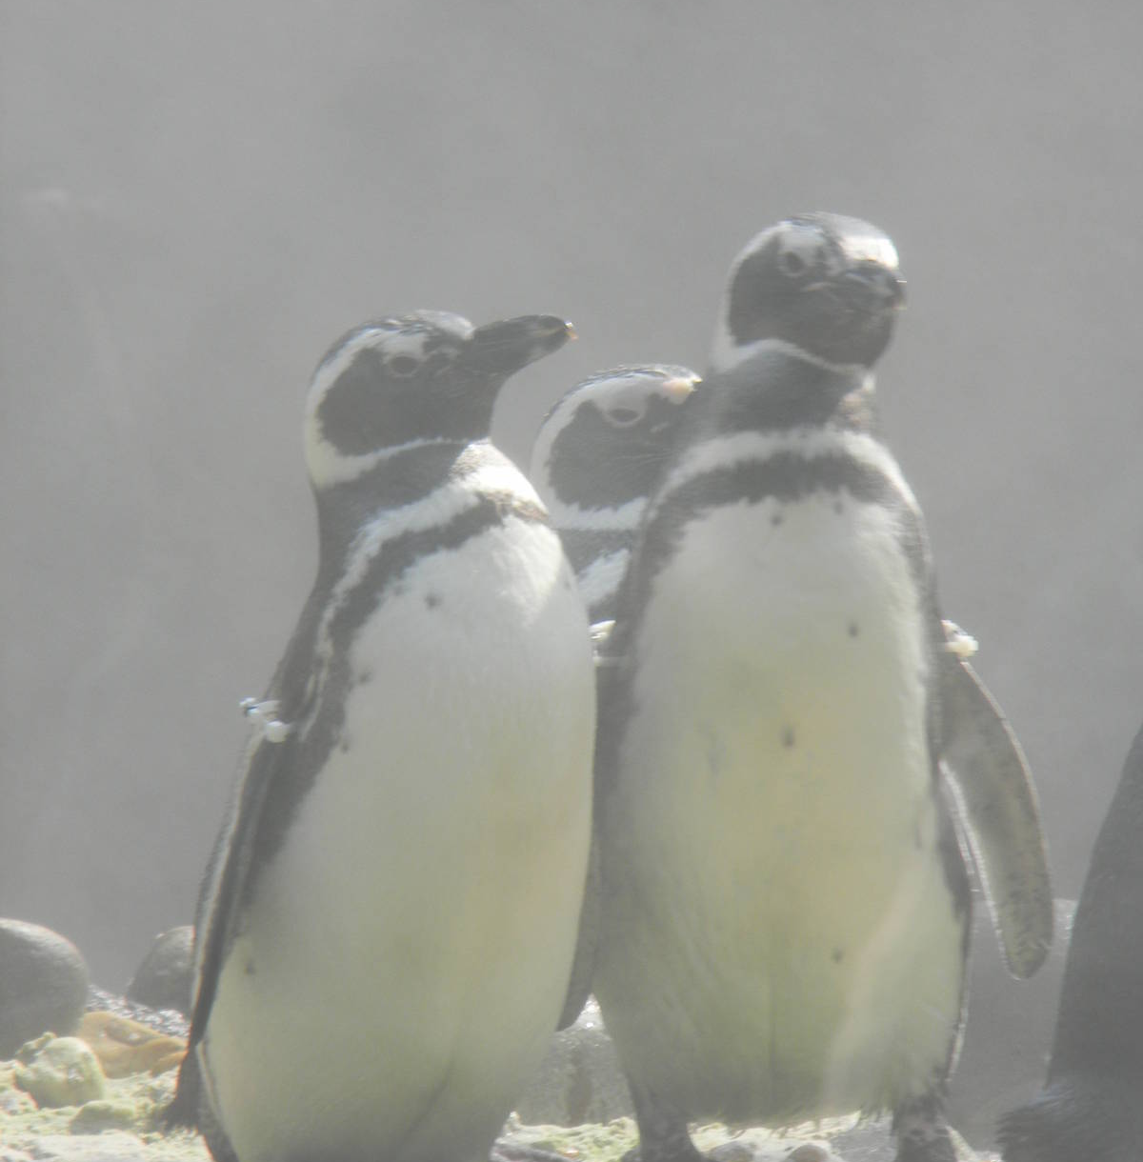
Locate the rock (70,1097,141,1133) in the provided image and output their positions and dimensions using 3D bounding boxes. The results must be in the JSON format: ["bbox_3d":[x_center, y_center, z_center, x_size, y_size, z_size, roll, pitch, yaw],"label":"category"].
[{"bbox_3d":[-0.285,0.325,7.514,0.046,0.018,0.038,0,10,0],"label":"rock"}]

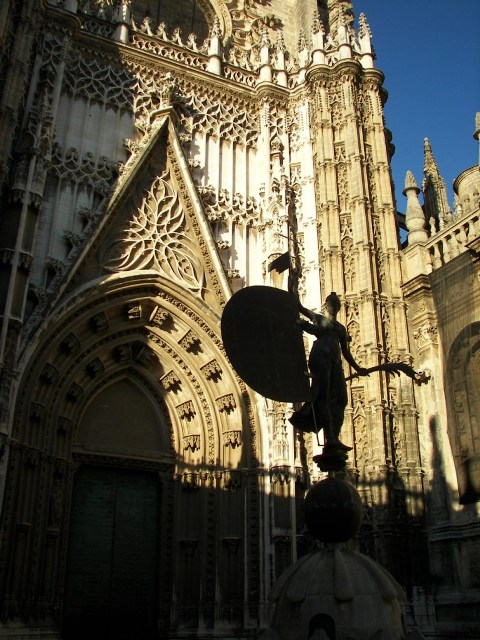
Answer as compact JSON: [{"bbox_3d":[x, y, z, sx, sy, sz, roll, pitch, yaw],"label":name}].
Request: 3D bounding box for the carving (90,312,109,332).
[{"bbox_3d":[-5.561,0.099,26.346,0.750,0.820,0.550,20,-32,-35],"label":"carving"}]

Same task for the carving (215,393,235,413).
[{"bbox_3d":[-0.598,3.657,29.503,0.720,0.620,0.500,-18,-15,5],"label":"carving"}]

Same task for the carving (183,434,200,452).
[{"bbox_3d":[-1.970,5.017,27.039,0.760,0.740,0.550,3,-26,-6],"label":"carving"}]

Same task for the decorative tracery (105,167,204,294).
[{"bbox_3d":[-3.518,-4.066,28.798,4.350,6.200,0.450,11,-28,-21],"label":"decorative tracery"}]

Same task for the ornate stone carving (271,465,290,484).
[{"bbox_3d":[1.551,5.917,25.493,0.820,0.780,0.550,9,-27,-17],"label":"ornate stone carving"}]

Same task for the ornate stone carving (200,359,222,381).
[{"bbox_3d":[-1.274,2.191,29.761,0.750,0.650,0.500,-29,-6,3],"label":"ornate stone carving"}]

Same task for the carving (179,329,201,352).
[{"bbox_3d":[-2.258,0.917,29.758,0.750,0.680,0.500,-38,0,2],"label":"carving"}]

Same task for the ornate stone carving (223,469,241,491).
[{"bbox_3d":[-0.361,6.754,28.274,0.720,0.680,0.500,-4,-24,9],"label":"ornate stone carving"}]

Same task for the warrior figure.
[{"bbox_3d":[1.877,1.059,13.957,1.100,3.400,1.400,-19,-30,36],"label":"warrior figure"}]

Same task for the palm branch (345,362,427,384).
[{"bbox_3d":[3.055,1.105,13.882,1.700,0.420,0.350,-3,-24,8],"label":"palm branch"}]

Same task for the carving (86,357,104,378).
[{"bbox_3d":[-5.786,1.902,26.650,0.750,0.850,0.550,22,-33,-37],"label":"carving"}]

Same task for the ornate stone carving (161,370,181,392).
[{"bbox_3d":[-3.134,2.774,30.018,0.720,0.640,0.500,-35,-2,2],"label":"ornate stone carving"}]

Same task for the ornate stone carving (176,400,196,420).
[{"bbox_3d":[-2.402,4.040,29.880,0.720,0.620,0.500,-19,-14,4],"label":"ornate stone carving"}]

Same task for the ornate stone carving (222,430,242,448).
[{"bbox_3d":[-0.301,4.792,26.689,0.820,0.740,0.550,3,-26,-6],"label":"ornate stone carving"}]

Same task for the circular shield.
[{"bbox_3d":[0.502,0.482,13.100,1.900,2.400,0.300,13,-29,-25],"label":"circular shield"}]

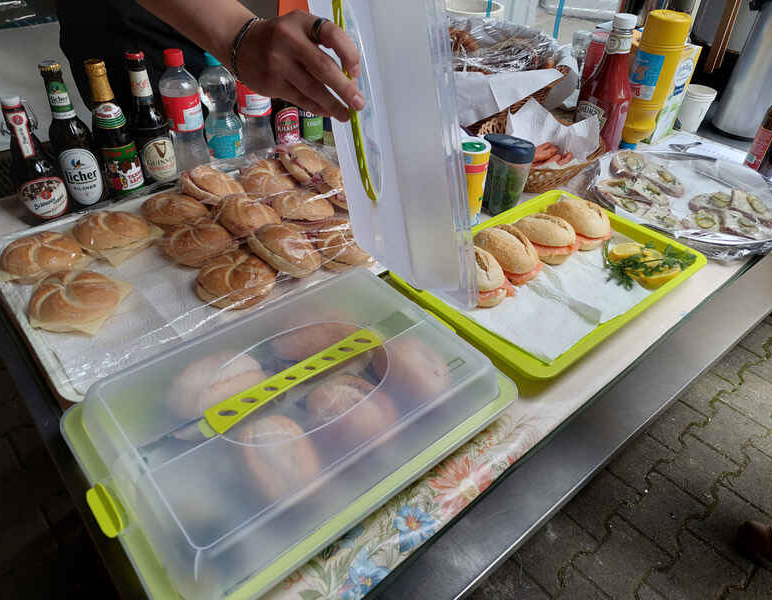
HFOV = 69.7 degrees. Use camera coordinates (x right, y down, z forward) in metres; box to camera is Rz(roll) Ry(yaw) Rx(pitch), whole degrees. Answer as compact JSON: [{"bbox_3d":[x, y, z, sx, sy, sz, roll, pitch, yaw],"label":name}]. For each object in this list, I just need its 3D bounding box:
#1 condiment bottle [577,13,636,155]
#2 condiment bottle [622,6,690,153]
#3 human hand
[{"bbox_3d":[0.485,-0.461,1.196,0.080,0.263,0.090,-20,41,-27],"label":"condiment bottle"},{"bbox_3d":[0.601,-0.491,1.238,0.082,0.266,0.082,-25,44,-32],"label":"condiment bottle"},{"bbox_3d":[-0.083,-0.223,0.530,0.140,0.085,0.085,23,42,24],"label":"human hand"}]

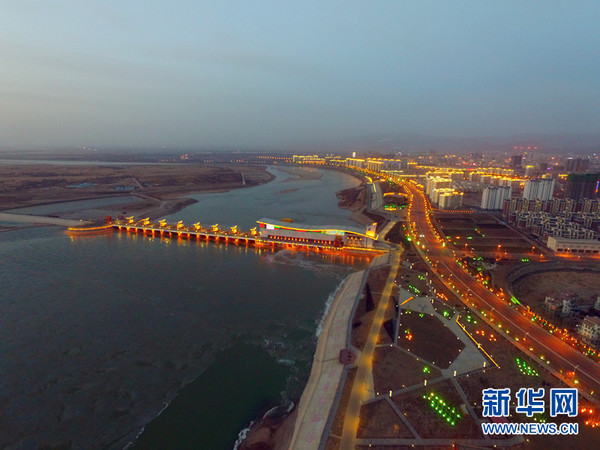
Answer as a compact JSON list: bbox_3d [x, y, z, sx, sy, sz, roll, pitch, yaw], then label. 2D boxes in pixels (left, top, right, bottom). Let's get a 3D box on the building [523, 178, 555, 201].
[{"bbox_3d":[557.080,-74.030,812.500,56.000,54.000,16.000,2,13,10],"label":"building"}]

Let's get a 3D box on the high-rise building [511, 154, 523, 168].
[{"bbox_3d":[1327.980,-382.210,2122.380,50.000,84.000,30.000,3,13,13],"label":"high-rise building"}]

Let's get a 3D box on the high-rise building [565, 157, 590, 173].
[{"bbox_3d":[1385.140,-292.020,1728.080,100.000,80.000,28.000,3,13,15],"label":"high-rise building"}]

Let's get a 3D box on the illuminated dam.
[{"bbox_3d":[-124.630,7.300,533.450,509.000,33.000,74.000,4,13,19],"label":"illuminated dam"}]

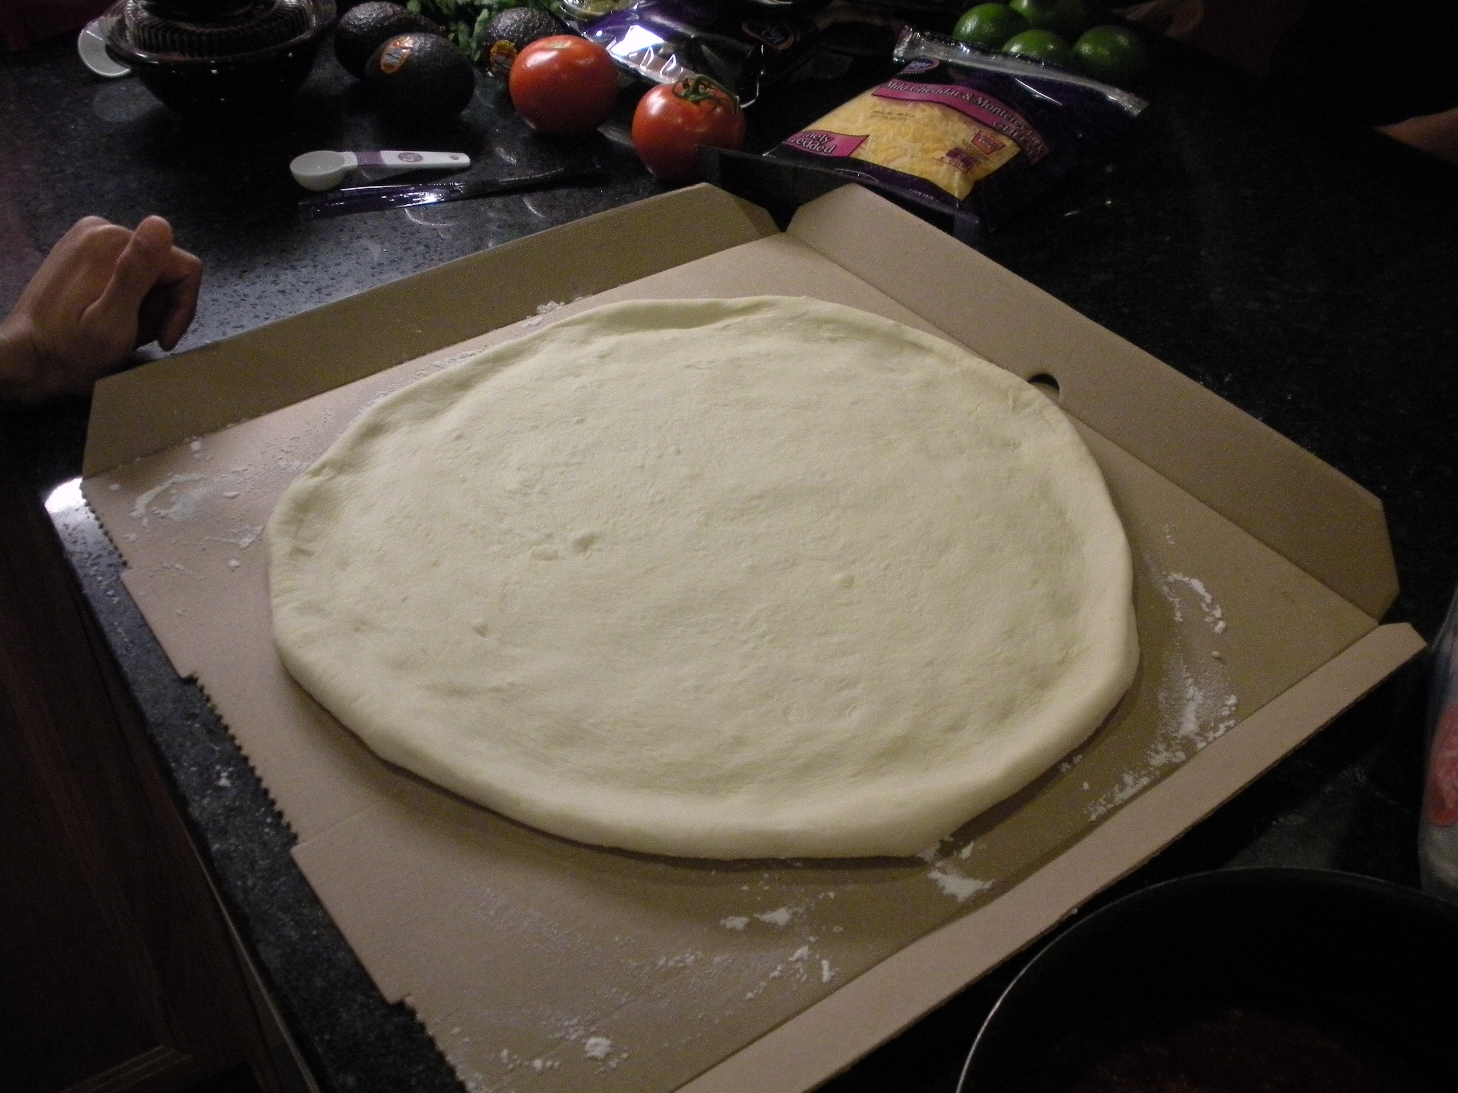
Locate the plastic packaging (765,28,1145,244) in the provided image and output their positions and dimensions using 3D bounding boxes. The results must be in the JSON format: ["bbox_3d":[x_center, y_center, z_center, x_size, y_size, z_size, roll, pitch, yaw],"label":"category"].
[{"bbox_3d":[0.137,-0.265,0.930,0.177,0.038,0.205,25,46,25],"label":"plastic packaging"}]

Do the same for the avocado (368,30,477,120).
[{"bbox_3d":[-0.200,-0.304,0.956,0.073,0.055,0.055,11,42,12],"label":"avocado"}]

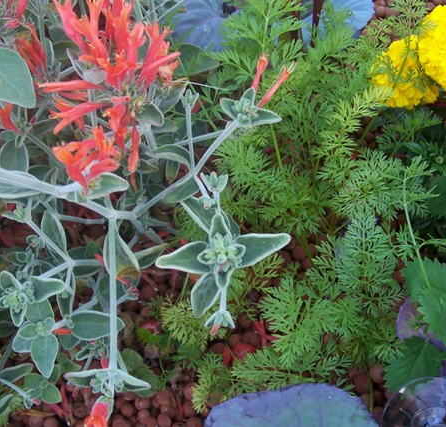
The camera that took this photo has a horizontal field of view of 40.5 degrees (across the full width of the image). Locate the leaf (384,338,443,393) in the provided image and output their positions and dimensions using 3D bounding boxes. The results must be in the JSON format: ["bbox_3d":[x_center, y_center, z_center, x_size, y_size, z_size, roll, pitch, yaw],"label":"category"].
[{"bbox_3d":[0.176,0.141,0.556,0.047,0.011,0.058,30,70,13],"label":"leaf"}]

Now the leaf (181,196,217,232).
[{"bbox_3d":[-0.020,0.004,0.487,0.023,0.009,0.042,-38,83,-2],"label":"leaf"}]

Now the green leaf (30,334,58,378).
[{"bbox_3d":[-0.149,0.119,0.503,0.023,0.007,0.036,-8,73,-2],"label":"green leaf"}]

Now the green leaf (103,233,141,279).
[{"bbox_3d":[-0.095,0.041,0.570,0.035,0.012,0.050,-16,80,-9],"label":"green leaf"}]

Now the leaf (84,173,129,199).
[{"bbox_3d":[-0.091,-0.022,0.471,0.036,0.011,0.021,-17,60,-17],"label":"leaf"}]

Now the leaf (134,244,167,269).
[{"bbox_3d":[-0.068,0.038,0.557,0.038,0.010,0.018,-30,54,-8],"label":"leaf"}]

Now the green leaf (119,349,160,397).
[{"bbox_3d":[-0.076,0.150,0.568,0.032,0.010,0.046,-28,97,-15],"label":"green leaf"}]

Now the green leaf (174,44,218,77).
[{"bbox_3d":[-0.028,-0.145,0.580,0.051,0.010,0.031,3,59,-12],"label":"green leaf"}]

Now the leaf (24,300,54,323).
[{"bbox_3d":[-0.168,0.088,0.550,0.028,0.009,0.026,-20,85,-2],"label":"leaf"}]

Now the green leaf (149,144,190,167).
[{"bbox_3d":[-0.046,-0.049,0.530,0.039,0.011,0.019,18,53,6],"label":"green leaf"}]

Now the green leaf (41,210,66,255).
[{"bbox_3d":[-0.146,0.017,0.524,0.022,0.010,0.052,-37,61,9],"label":"green leaf"}]

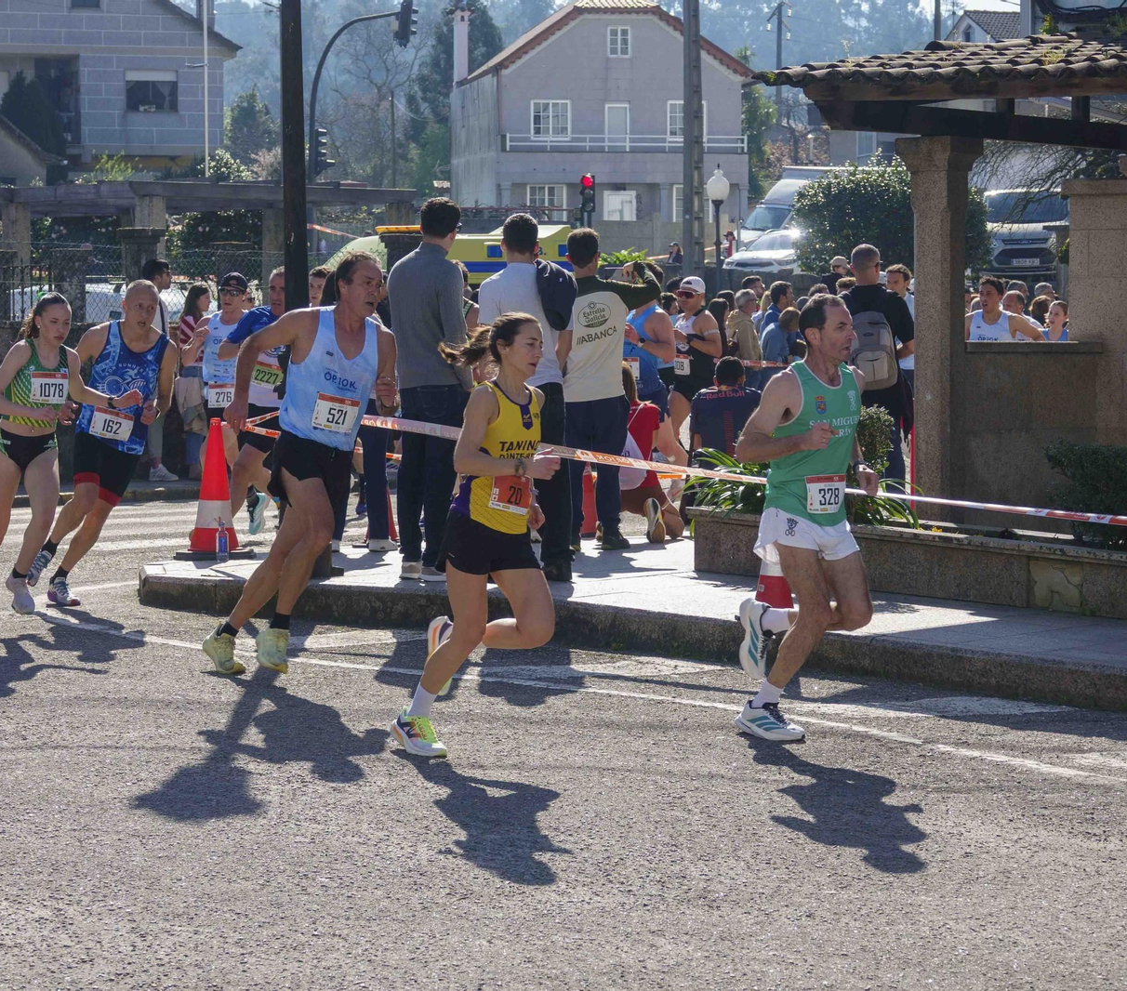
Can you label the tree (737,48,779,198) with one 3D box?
[{"bbox_3d":[6.325,-12.334,121.000,2.000,5.500,2.000,0,4,0],"label":"tree"}]

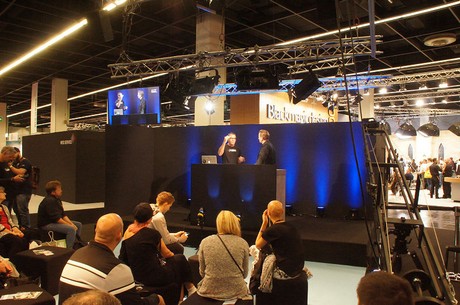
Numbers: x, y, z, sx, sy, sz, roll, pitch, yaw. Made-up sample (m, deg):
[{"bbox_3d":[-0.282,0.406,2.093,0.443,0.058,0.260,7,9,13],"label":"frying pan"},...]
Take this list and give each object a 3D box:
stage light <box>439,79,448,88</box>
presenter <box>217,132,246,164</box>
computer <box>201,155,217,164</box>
[{"bbox_3d":[8.989,-2.897,14.500,0.360,0.380,0.320,0,0,18],"label":"stage light"},{"bbox_3d":[0.015,0.504,7.100,0.570,1.800,0.430,1,-1,-12],"label":"presenter"},{"bbox_3d":[-0.395,0.174,6.700,0.330,0.220,0.260,0,0,6],"label":"computer"}]

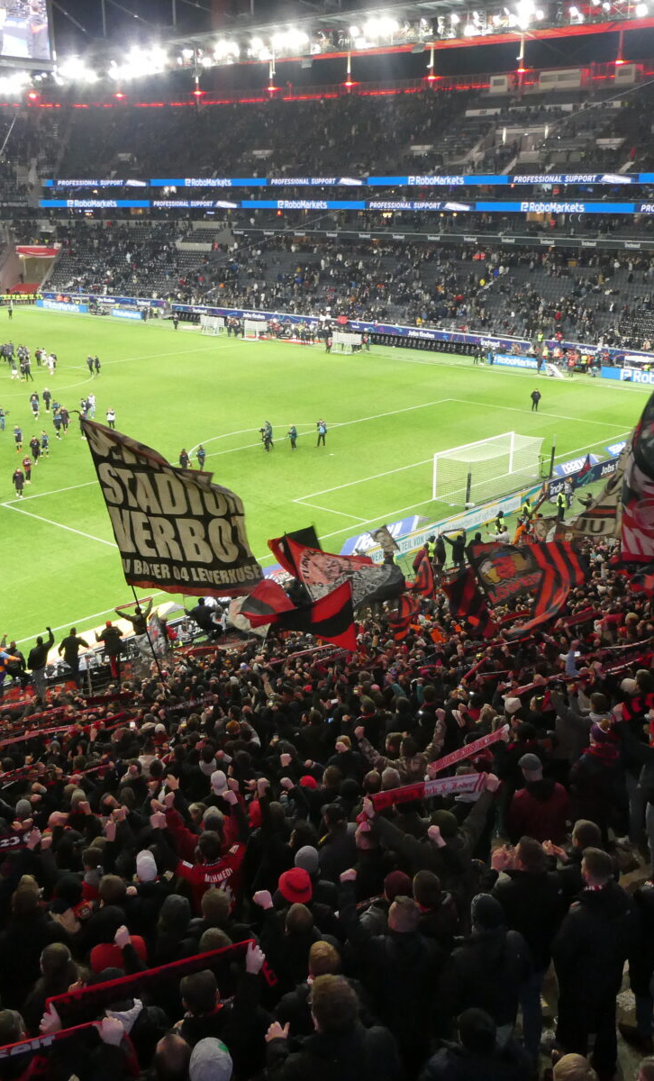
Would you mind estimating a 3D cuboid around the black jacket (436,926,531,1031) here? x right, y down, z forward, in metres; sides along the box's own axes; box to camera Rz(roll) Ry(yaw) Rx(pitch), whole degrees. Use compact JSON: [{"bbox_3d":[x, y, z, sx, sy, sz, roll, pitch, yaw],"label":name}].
[{"bbox_3d":[0.991,2.780,6.350,0.570,0.660,0.360,-4,19,-11],"label":"black jacket"}]

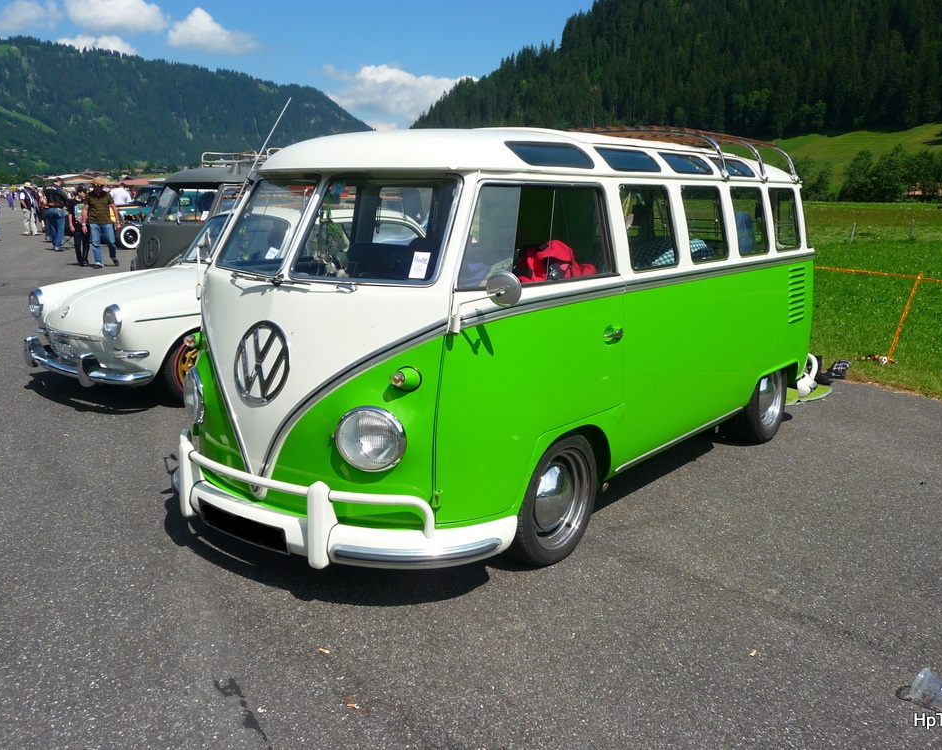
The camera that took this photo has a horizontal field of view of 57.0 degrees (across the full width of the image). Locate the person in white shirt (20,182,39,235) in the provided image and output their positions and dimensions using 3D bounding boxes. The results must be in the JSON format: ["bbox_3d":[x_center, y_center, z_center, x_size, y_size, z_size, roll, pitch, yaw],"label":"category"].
[{"bbox_3d":[-14.429,-5.450,28.320,0.400,1.730,0.500,4,12,15],"label":"person in white shirt"}]

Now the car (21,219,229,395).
[{"bbox_3d":[-1.491,-0.751,7.438,1.610,1.380,4.200,11,16,42],"label":"car"}]

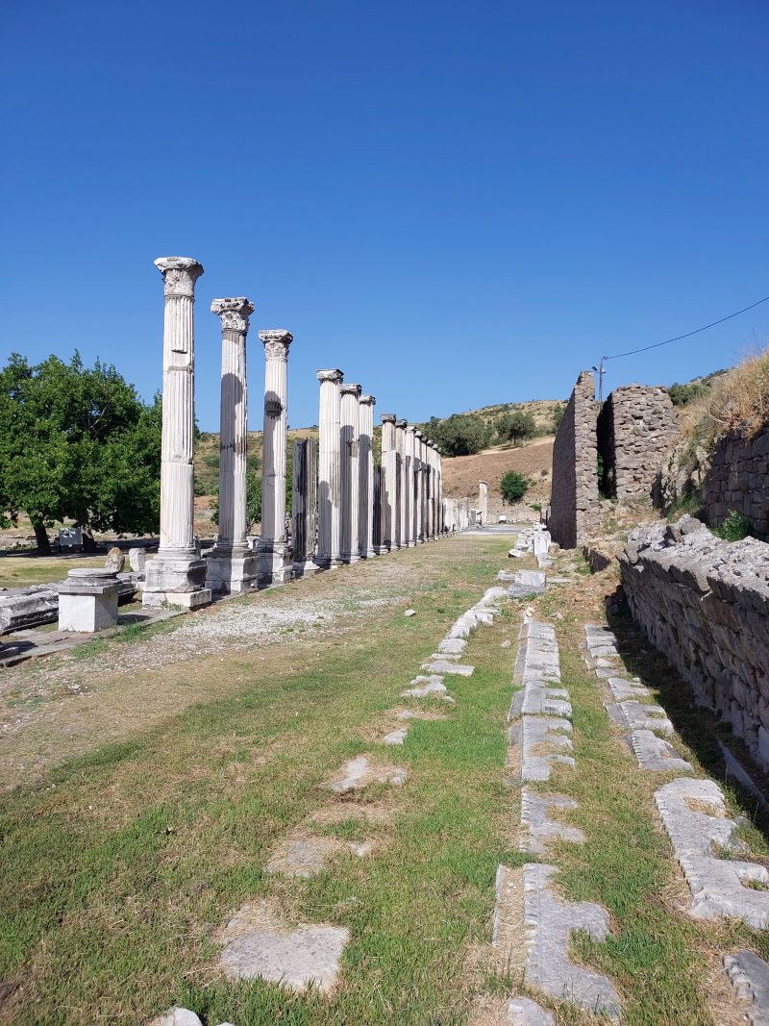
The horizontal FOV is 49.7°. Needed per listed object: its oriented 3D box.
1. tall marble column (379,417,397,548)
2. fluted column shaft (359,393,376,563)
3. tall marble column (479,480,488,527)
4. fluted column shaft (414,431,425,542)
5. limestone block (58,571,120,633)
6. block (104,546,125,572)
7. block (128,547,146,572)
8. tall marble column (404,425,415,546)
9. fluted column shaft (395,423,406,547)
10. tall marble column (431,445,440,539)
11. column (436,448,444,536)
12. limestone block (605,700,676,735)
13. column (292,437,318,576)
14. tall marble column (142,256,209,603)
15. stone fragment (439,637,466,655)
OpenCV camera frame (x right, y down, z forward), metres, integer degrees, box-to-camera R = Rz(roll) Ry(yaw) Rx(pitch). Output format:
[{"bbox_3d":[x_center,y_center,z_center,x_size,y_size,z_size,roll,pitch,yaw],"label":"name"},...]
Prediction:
[{"bbox_3d":[0.204,-1.343,35.399,0.710,5.750,0.710,1,0,10],"label":"tall marble column"},{"bbox_3d":[-0.707,-1.359,30.028,0.710,5.780,0.710,1,0,10],"label":"fluted column shaft"},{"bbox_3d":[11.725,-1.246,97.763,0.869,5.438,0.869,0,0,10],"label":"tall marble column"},{"bbox_3d":[1.572,-1.356,43.456,0.710,5.780,0.710,1,0,10],"label":"fluted column shaft"},{"bbox_3d":[-4.055,1.195,11.396,0.612,0.770,0.652,0,0,10],"label":"limestone block"},{"bbox_3d":[-6.002,1.081,18.466,0.415,0.612,0.395,0,0,10],"label":"block"},{"bbox_3d":[-5.908,1.113,19.800,0.420,0.600,0.400,1,0,10],"label":"block"},{"bbox_3d":[1.220,-1.256,38.710,0.642,5.652,0.642,0,0,10],"label":"tall marble column"},{"bbox_3d":[0.739,-1.256,36.439,0.662,5.679,0.662,0,0,10],"label":"fluted column shaft"},{"bbox_3d":[3.018,-1.297,48.684,0.642,5.641,0.642,0,0,10],"label":"tall marble column"},{"bbox_3d":[3.395,-1.338,54.198,0.710,5.750,0.710,1,0,10],"label":"column"},{"bbox_3d":[1.876,1.501,6.123,0.425,0.138,0.632,0,0,10],"label":"limestone block"},{"bbox_3d":[-2.088,-0.171,21.973,0.660,3.600,0.660,1,0,10],"label":"column"},{"bbox_3d":[-3.442,-1.353,13.915,0.850,5.760,0.850,1,0,10],"label":"tall marble column"},{"bbox_3d":[0.792,1.541,9.628,0.326,0.118,0.543,0,0,10],"label":"stone fragment"}]

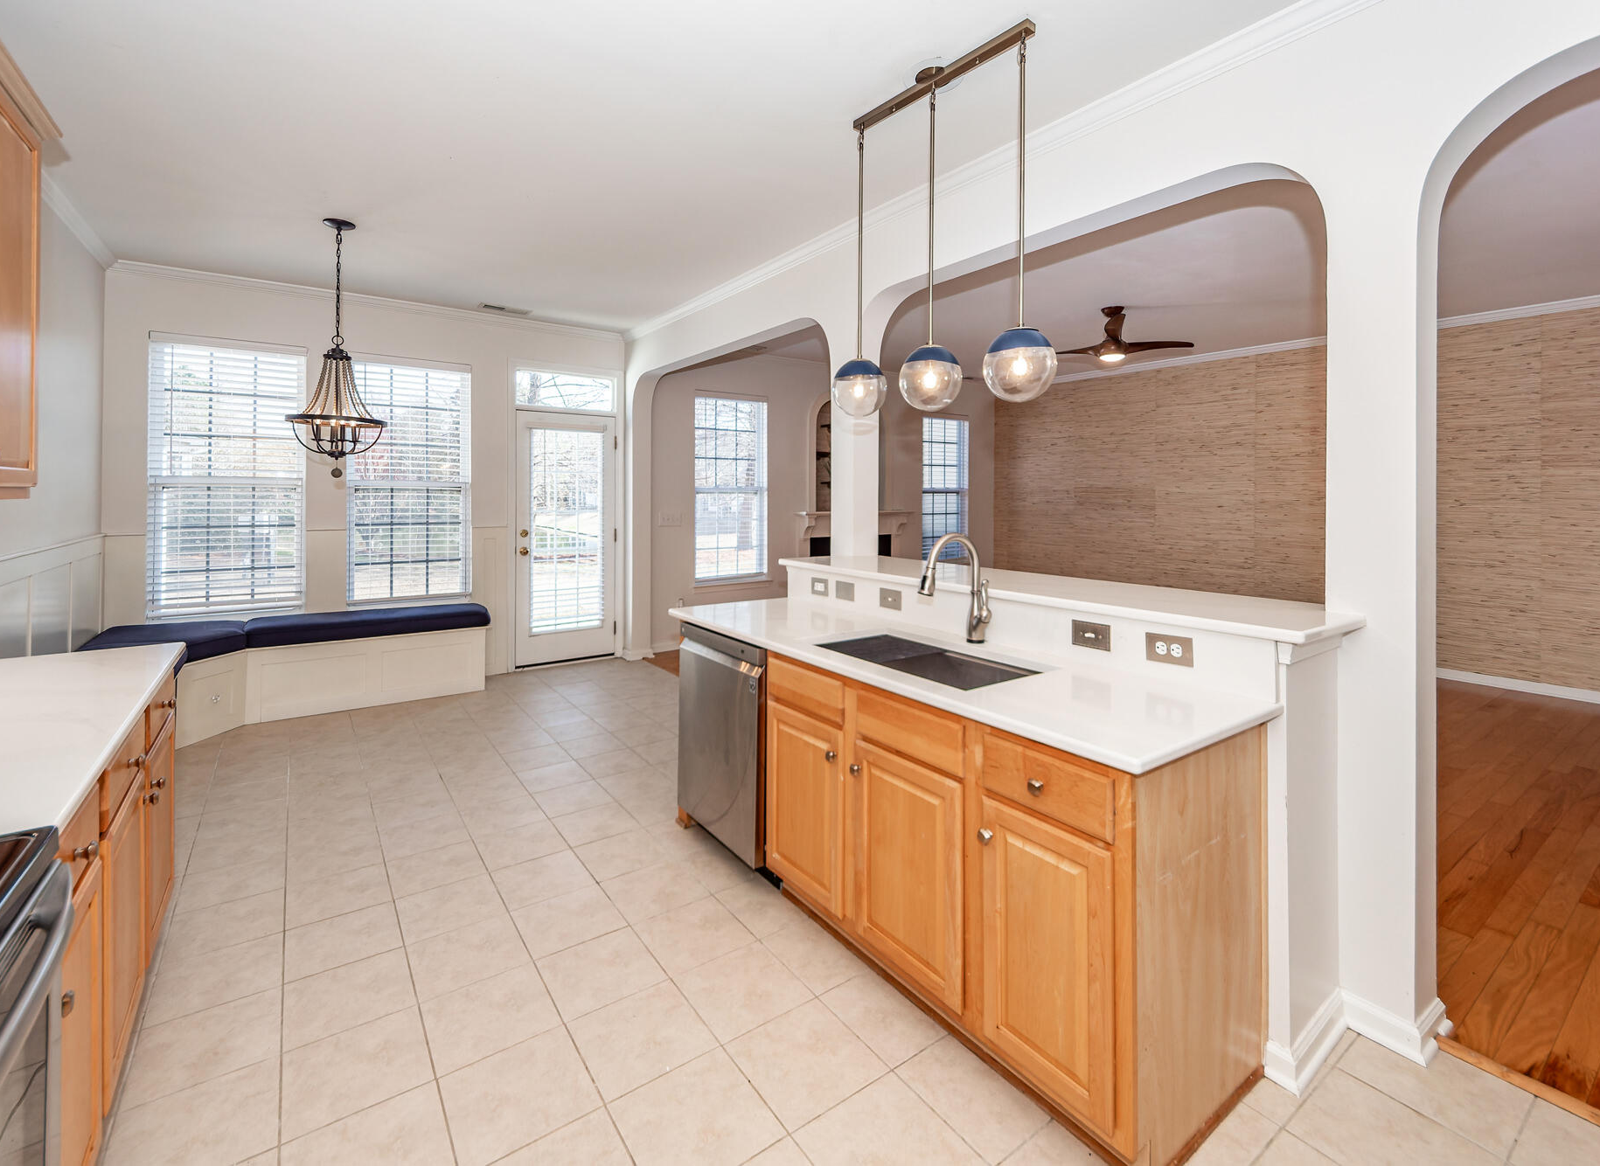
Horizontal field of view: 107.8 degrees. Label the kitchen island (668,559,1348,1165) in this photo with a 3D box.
[{"bbox_3d":[0.553,0.606,2.263,1.100,1.150,2.150,-3,6,-38],"label":"kitchen island"}]

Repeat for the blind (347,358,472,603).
[{"bbox_3d":[-3.086,-0.811,4.613,0.850,1.850,0.070,-3,5,-33],"label":"blind"}]

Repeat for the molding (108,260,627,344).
[{"bbox_3d":[-3.060,-2.179,4.613,3.400,0.110,0.100,-3,5,-33],"label":"molding"}]

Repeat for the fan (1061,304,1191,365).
[{"bbox_3d":[2.478,-1.958,4.629,1.250,0.450,1.250,0,5,0],"label":"fan"}]

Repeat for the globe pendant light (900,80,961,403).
[{"bbox_3d":[0.453,-1.166,2.026,0.215,1.110,0.215,0,5,0],"label":"globe pendant light"}]

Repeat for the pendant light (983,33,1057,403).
[{"bbox_3d":[0.672,-1.115,1.781,0.215,1.110,0.215,0,5,0],"label":"pendant light"}]

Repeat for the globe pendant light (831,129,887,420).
[{"bbox_3d":[0.234,-1.203,2.271,0.215,1.100,0.215,0,5,0],"label":"globe pendant light"}]

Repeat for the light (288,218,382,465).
[{"bbox_3d":[-2.573,-1.329,3.230,0.510,1.360,0.510,0,5,0],"label":"light"}]

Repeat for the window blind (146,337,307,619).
[{"bbox_3d":[-4.006,-0.731,4.076,0.850,1.860,0.070,-3,5,-33],"label":"window blind"}]

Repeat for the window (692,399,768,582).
[{"bbox_3d":[-0.707,-0.959,5.974,0.830,1.830,0.110,-3,5,-33],"label":"window"}]

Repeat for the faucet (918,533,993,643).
[{"bbox_3d":[0.557,0.019,2.085,0.240,0.390,0.100,-3,6,-36],"label":"faucet"}]

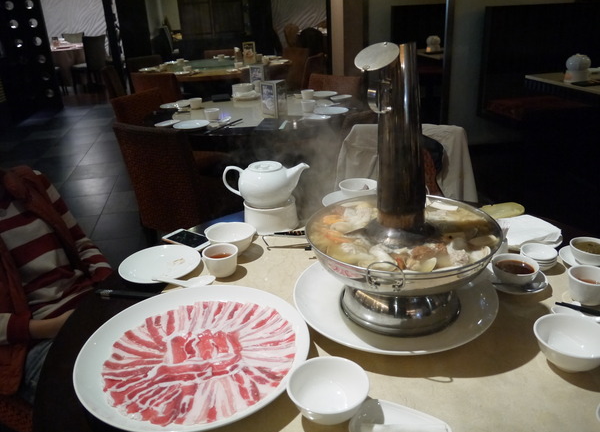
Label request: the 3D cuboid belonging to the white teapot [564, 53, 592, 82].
[{"bbox_3d":[1.578,-0.843,2.729,0.144,0.152,0.213,10,26,27],"label":"white teapot"}]

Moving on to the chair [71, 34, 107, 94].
[{"bbox_3d":[-3.514,-2.478,7.995,0.490,0.880,0.440,8,26,25],"label":"chair"}]

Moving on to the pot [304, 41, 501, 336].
[{"bbox_3d":[0.177,-0.052,0.836,0.350,0.464,0.355,-3,23,1],"label":"pot"}]

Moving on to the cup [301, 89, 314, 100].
[{"bbox_3d":[0.048,-0.720,2.906,0.076,0.055,0.076,-2,23,0],"label":"cup"}]

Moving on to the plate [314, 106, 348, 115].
[{"bbox_3d":[0.164,-0.538,2.527,0.177,0.021,0.177,-2,23,1],"label":"plate"}]

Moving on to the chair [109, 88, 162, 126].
[{"bbox_3d":[-0.750,-0.336,3.024,0.540,0.830,0.460,8,25,23],"label":"chair"}]

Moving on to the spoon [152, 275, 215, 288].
[{"bbox_3d":[-0.226,0.131,0.969,0.126,0.038,0.043,-10,24,-17],"label":"spoon"}]

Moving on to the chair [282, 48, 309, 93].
[{"bbox_3d":[-0.235,-1.512,5.731,0.540,0.833,0.460,-19,28,-34],"label":"chair"}]

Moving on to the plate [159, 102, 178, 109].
[{"bbox_3d":[-0.743,-0.643,2.875,0.168,0.021,0.168,-3,23,0],"label":"plate"}]

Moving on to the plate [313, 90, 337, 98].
[{"bbox_3d":[0.142,-0.738,2.990,0.173,0.021,0.173,-2,23,1],"label":"plate"}]

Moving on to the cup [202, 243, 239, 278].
[{"bbox_3d":[-0.168,0.097,1.031,0.075,0.051,0.075,-3,23,0],"label":"cup"}]

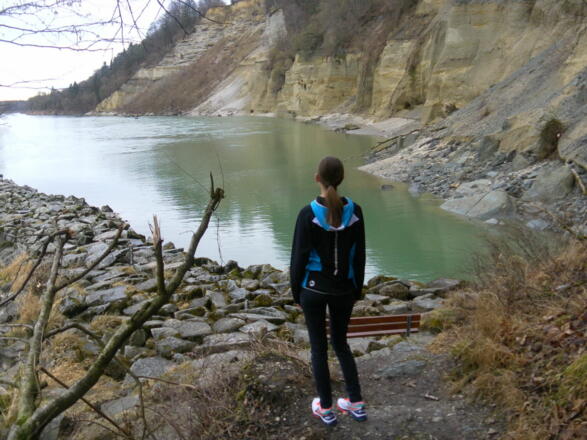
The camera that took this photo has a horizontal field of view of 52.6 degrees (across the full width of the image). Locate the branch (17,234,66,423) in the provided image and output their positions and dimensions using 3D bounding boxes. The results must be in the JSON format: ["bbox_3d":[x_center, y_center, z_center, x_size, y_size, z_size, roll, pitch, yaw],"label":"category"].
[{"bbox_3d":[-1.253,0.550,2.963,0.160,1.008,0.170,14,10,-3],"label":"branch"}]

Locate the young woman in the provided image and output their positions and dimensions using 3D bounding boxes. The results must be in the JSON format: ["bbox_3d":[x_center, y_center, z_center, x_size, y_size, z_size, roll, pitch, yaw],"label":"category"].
[{"bbox_3d":[0.215,0.452,3.654,0.460,1.670,0.300,-3,11,-17],"label":"young woman"}]

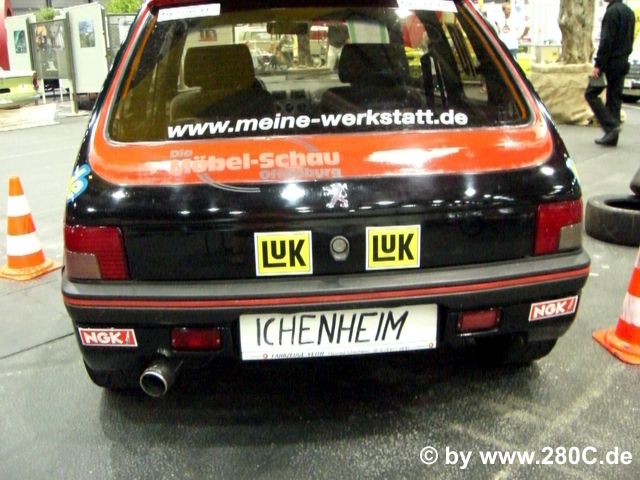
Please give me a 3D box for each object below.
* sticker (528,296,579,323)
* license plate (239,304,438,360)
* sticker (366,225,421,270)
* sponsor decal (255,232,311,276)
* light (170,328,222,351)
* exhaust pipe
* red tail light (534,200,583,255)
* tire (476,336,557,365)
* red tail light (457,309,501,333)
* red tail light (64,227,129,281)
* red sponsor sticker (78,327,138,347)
[{"bbox_3d":[0.670,0.196,2.005,0.163,0.053,0.010,-7,22,-21],"label":"sticker"},{"bbox_3d":[0.056,0.247,1.883,0.527,0.130,0.015,-3,16,-5],"label":"license plate"},{"bbox_3d":[0.194,0.021,1.870,0.148,0.118,0.010,-3,16,-5],"label":"sticker"},{"bbox_3d":[-0.096,0.038,1.846,0.148,0.118,0.010,-3,16,-5],"label":"sponsor decal"},{"bbox_3d":[-0.330,0.261,1.872,0.121,0.054,0.040,-2,16,0],"label":"light"},{"bbox_3d":[-0.439,0.365,1.950,0.075,0.075,0.160,-1,16,3],"label":"exhaust pipe"},{"bbox_3d":[0.678,-0.035,2.006,0.190,0.145,0.090,-8,17,-20],"label":"red tail light"},{"bbox_3d":[0.657,0.164,2.545,0.180,0.566,0.566,-3,16,-5],"label":"tire"},{"bbox_3d":[0.438,0.217,1.935,0.121,0.054,0.040,-5,16,-9],"label":"red tail light"},{"bbox_3d":[-0.606,0.038,1.901,0.190,0.145,0.090,1,16,11],"label":"red tail light"},{"bbox_3d":[-0.572,0.264,1.900,0.163,0.053,0.010,-1,21,13],"label":"red sponsor sticker"}]

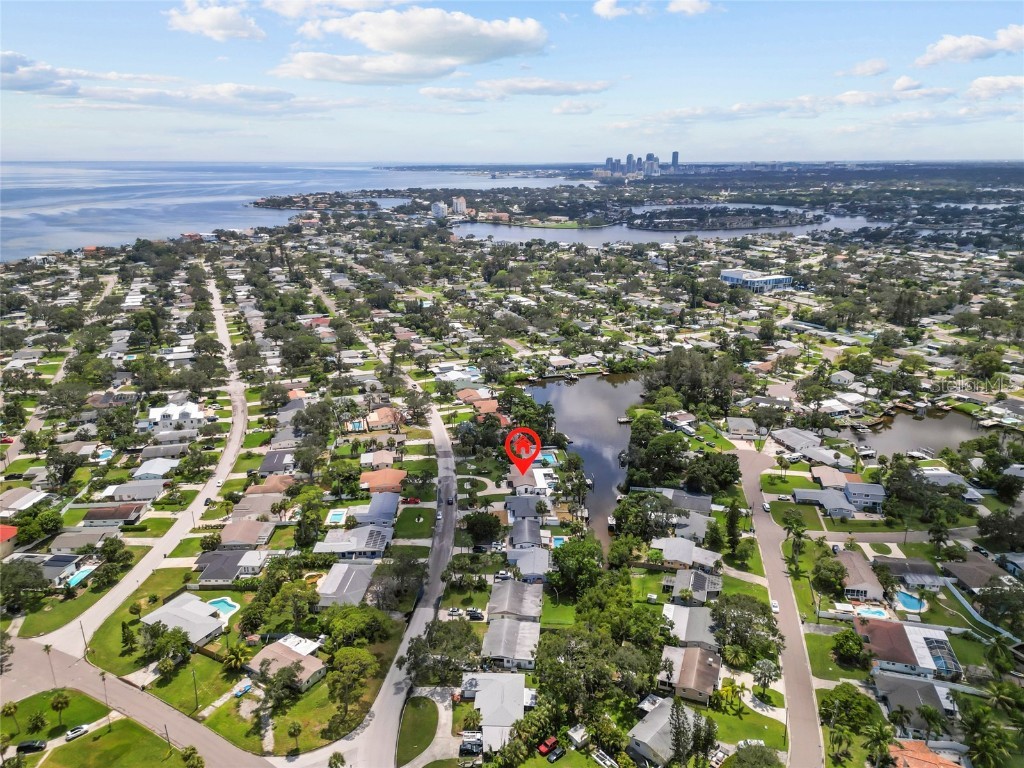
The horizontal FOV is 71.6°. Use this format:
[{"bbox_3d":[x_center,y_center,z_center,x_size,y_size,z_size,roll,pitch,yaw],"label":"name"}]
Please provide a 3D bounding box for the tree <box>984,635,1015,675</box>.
[{"bbox_3d":[118.240,66.720,173.080,6.500,9.600,6.500,0,18,0],"label":"tree"}]

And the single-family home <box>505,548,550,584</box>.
[{"bbox_3d":[5.150,55.520,217.180,12.800,4.100,14.200,0,18,1],"label":"single-family home"}]

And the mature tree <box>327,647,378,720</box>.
[{"bbox_3d":[-35.430,67.410,157.420,11.300,17.800,11.300,0,18,0],"label":"mature tree"}]

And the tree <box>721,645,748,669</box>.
[{"bbox_3d":[55.320,67.710,176.040,6.000,5.900,6.000,0,18,0],"label":"tree"}]

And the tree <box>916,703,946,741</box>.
[{"bbox_3d":[90.680,74.940,152.580,5.850,8.770,5.850,0,18,0],"label":"tree"}]

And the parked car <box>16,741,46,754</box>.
[{"bbox_3d":[-103.800,78.230,153.800,5.100,1.750,1.950,-5,18,-14],"label":"parked car"}]

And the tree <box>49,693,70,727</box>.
[{"bbox_3d":[-100.040,72.340,157.280,3.700,8.500,3.700,0,18,0],"label":"tree"}]

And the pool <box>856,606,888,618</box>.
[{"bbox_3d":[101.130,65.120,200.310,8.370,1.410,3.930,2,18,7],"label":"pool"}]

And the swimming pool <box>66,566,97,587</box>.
[{"bbox_3d":[-131.480,59.940,216.650,4.130,1.410,9.580,0,18,0],"label":"swimming pool"}]

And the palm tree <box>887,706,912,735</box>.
[{"bbox_3d":[85.520,74.790,154.710,4.940,7.760,4.940,0,18,0],"label":"palm tree"}]

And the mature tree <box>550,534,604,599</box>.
[{"bbox_3d":[19.600,52.380,210.400,15.600,14.200,15.600,0,18,0],"label":"mature tree"}]

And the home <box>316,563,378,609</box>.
[{"bbox_3d":[-48.300,59.360,208.960,13.110,4.340,21.170,1,18,3],"label":"home"}]

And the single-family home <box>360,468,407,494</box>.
[{"bbox_3d":[-49.500,37.350,273.940,16.400,4.200,13.800,-1,18,-3],"label":"single-family home"}]

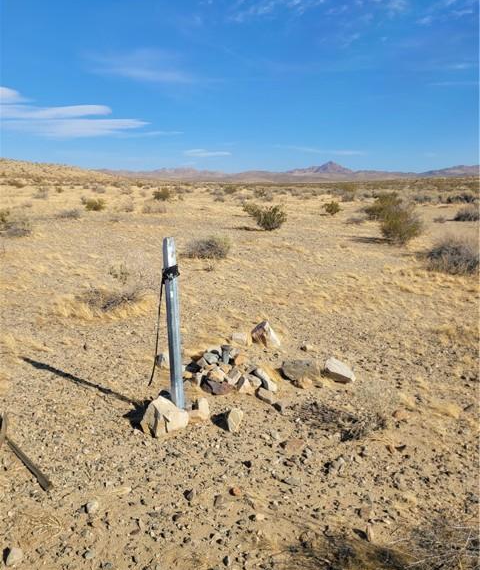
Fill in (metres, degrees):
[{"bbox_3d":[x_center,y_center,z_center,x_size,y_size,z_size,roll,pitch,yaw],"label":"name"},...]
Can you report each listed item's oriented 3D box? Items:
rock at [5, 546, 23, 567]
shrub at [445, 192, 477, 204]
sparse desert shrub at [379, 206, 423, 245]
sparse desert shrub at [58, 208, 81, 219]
[{"bbox_3d":[-0.972,1.155,2.056,0.075,0.065,0.068,0,12,0],"label":"rock"},{"bbox_3d":[15.698,-6.197,33.977,2.409,0.807,1.807,0,12,0],"label":"shrub"},{"bbox_3d":[4.011,-1.495,11.935,1.043,0.947,0.956,0,12,0],"label":"sparse desert shrub"},{"bbox_3d":[-7.160,-3.004,20.133,0.924,0.477,0.785,0,12,0],"label":"sparse desert shrub"}]

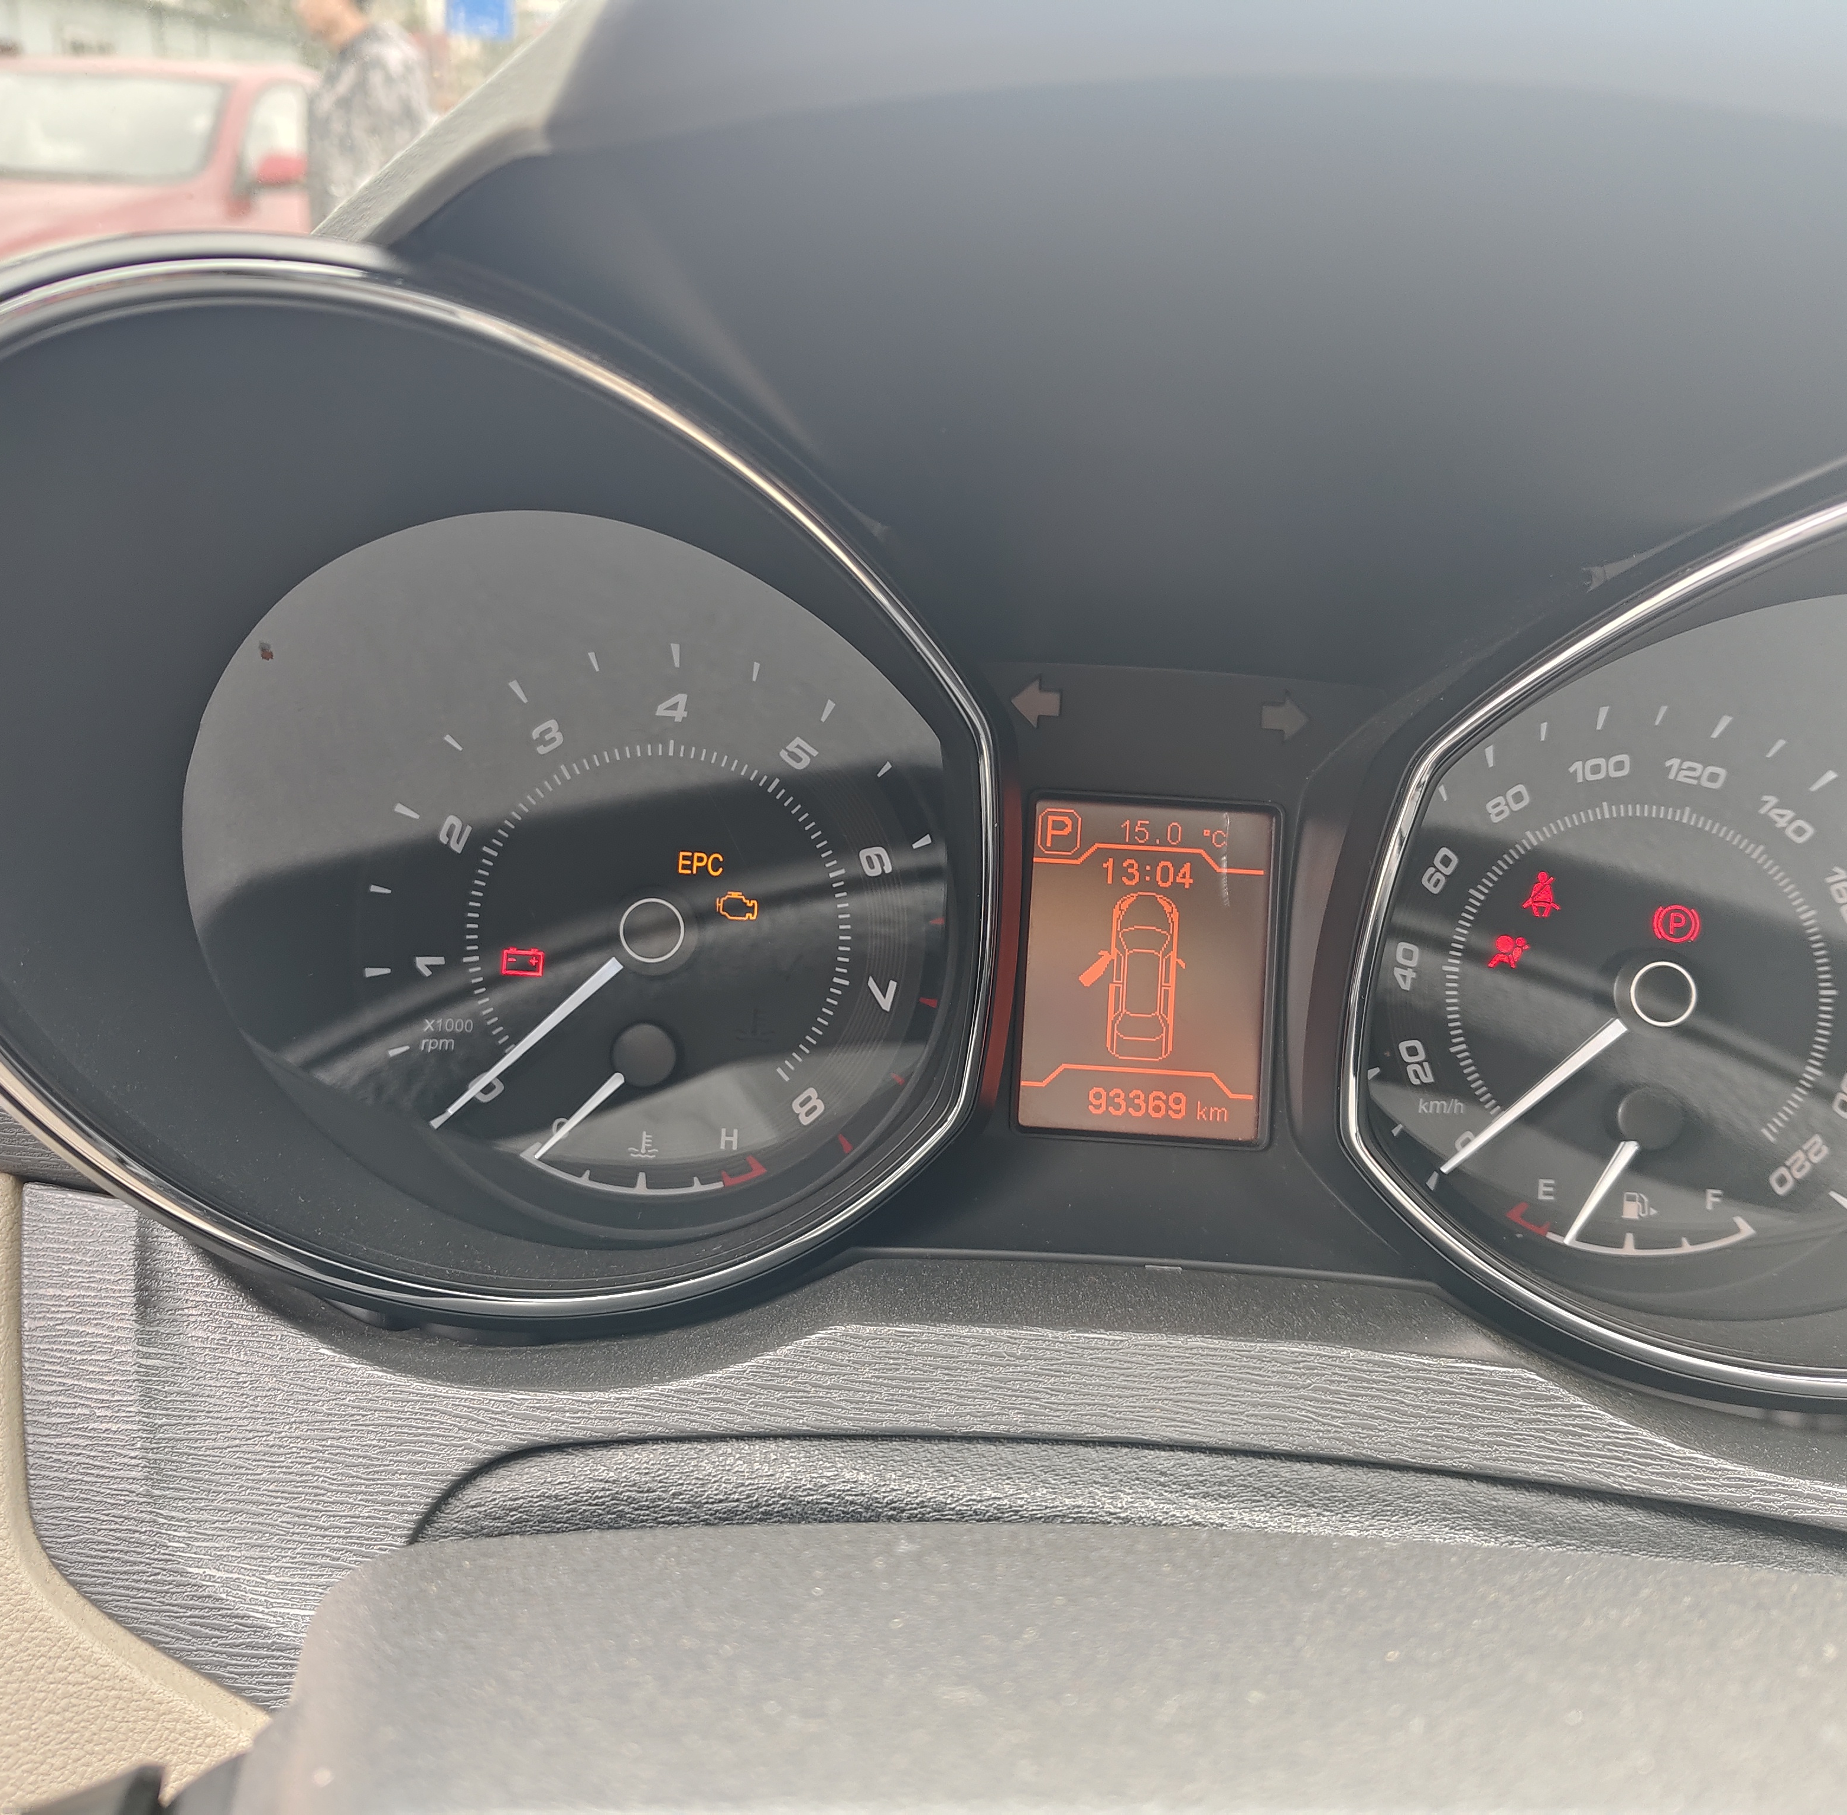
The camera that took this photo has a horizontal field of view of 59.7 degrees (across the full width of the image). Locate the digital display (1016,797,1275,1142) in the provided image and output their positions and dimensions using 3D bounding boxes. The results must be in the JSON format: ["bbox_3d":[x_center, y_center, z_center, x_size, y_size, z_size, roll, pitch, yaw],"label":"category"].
[{"bbox_3d":[0.042,0.012,0.307,0.046,0.062,0.008,3,-4,1],"label":"digital display"}]

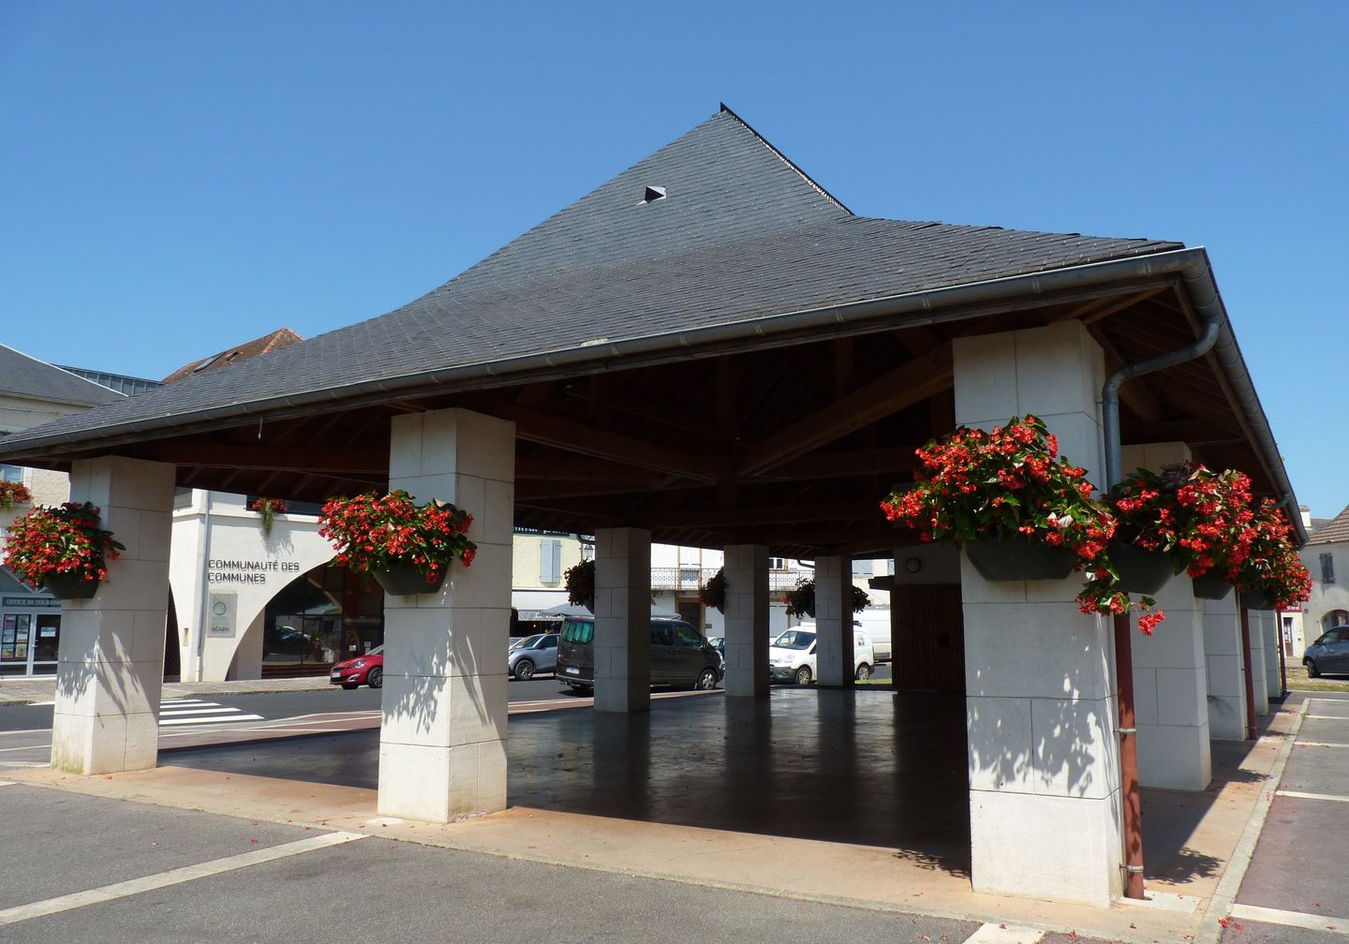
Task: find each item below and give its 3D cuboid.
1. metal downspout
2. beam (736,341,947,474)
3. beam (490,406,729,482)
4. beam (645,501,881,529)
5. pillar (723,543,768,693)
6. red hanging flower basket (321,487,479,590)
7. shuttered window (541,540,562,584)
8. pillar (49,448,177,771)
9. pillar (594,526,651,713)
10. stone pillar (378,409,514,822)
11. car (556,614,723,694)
[{"bbox_3d":[2.925,0.774,6.168,0.722,3.383,0.107,-5,-10,32],"label":"metal downspout"},{"bbox_3d":[1.554,-0.510,10.212,0.235,0.298,6.861,2,-8,-13],"label":"beam"},{"bbox_3d":[-0.757,-0.326,11.521,0.181,0.298,5.056,-5,-10,31],"label":"beam"},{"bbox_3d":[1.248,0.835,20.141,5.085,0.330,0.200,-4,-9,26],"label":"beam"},{"bbox_3d":[1.717,3.492,24.775,0.760,3.461,0.755,-5,-10,32],"label":"pillar"},{"bbox_3d":[-2.389,0.603,9.060,1.200,0.820,0.720,-5,-10,31],"label":"red hanging flower basket"},{"bbox_3d":[-4.918,3.572,42.000,0.900,1.680,0.120,6,-10,-37],"label":"shuttered window"},{"bbox_3d":[-6.363,1.611,11.959,0.760,3.434,0.755,-5,-10,32],"label":"pillar"},{"bbox_3d":[-1.000,2.859,20.465,0.760,3.452,0.755,-5,-10,32],"label":"pillar"},{"bbox_3d":[-2.065,1.269,9.654,0.810,3.570,0.786,-5,-10,31],"label":"stone pillar"},{"bbox_3d":[-0.780,5.315,30.805,4.970,2.080,1.970,7,-11,-39],"label":"car"}]

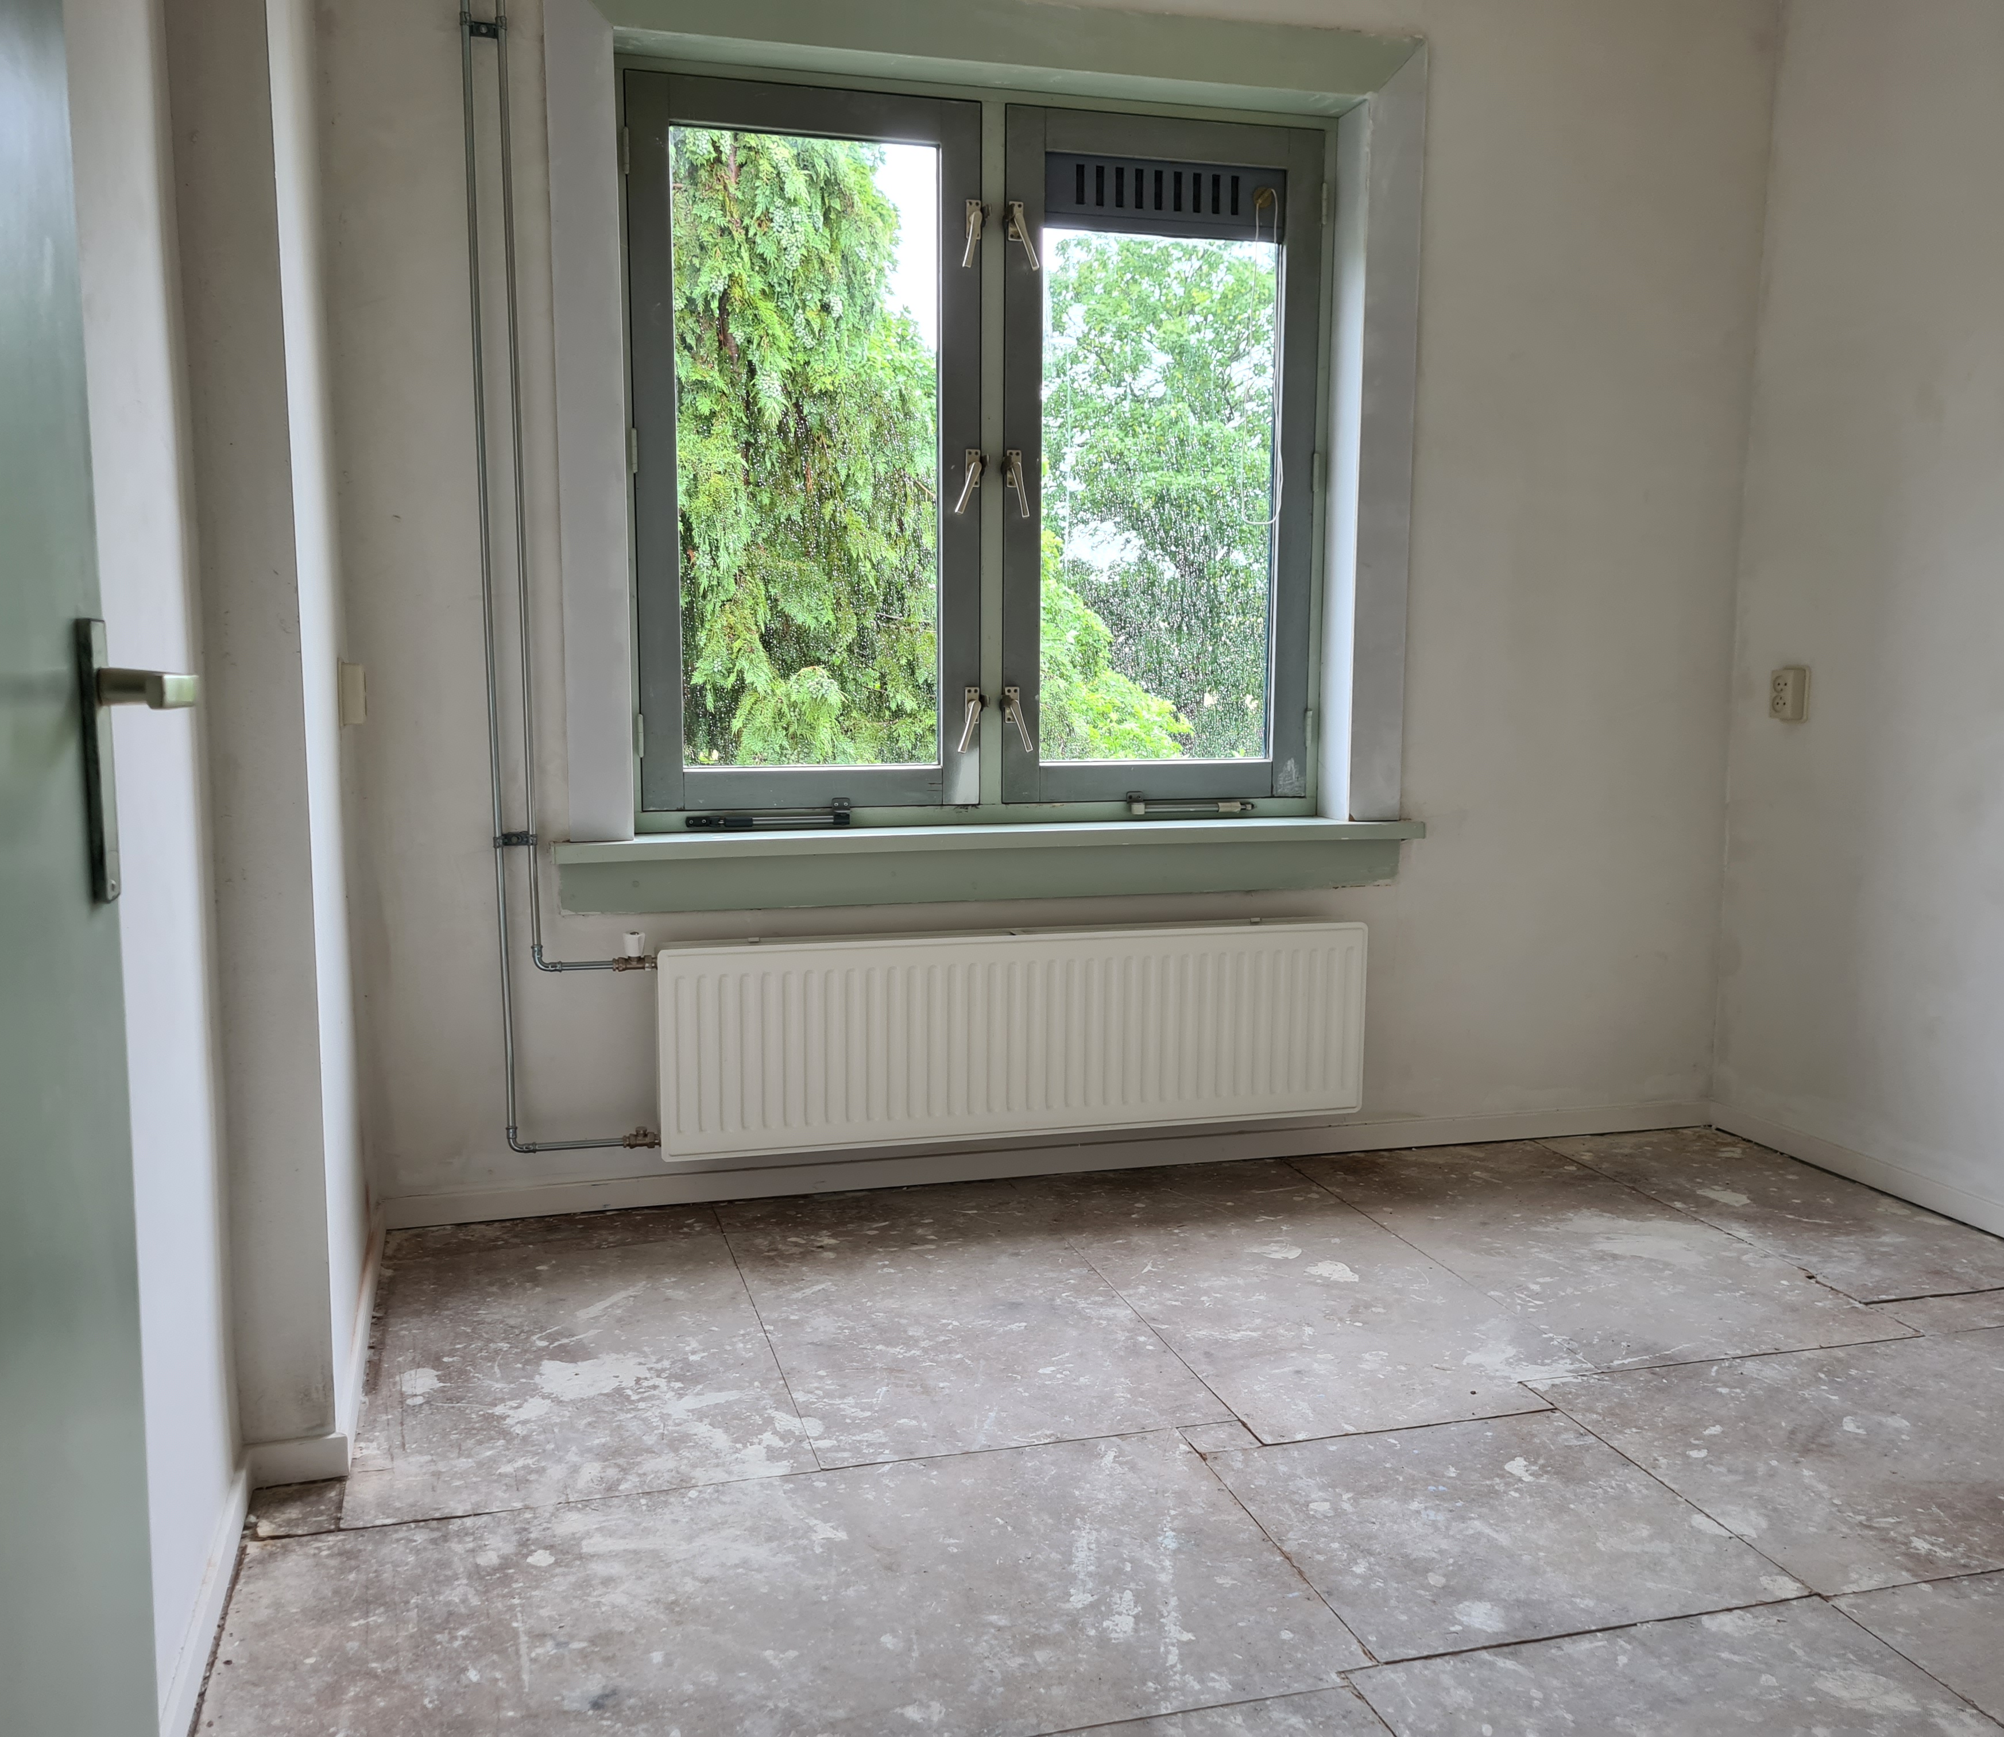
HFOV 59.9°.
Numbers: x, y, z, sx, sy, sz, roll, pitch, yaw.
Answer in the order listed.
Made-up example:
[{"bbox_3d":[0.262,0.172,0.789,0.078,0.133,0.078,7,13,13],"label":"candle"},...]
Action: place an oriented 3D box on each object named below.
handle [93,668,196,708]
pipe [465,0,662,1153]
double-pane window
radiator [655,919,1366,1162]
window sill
[{"bbox_3d":[-0.528,-0.109,1.057,0.054,0.022,0.116,-2,8,-15],"label":"handle"},{"bbox_3d":[-0.785,-0.478,3.123,0.285,2.018,0.063,-2,8,-15],"label":"pipe"},{"bbox_3d":[-0.030,-0.800,3.495,1.398,1.394,0.080,-2,8,-15],"label":"double-pane window"},{"bbox_3d":[0.047,0.320,3.420,1.417,0.399,0.095,-2,8,-15],"label":"radiator"},{"bbox_3d":[0.009,-0.013,3.481,1.758,0.135,0.185,-2,8,-15],"label":"window sill"}]

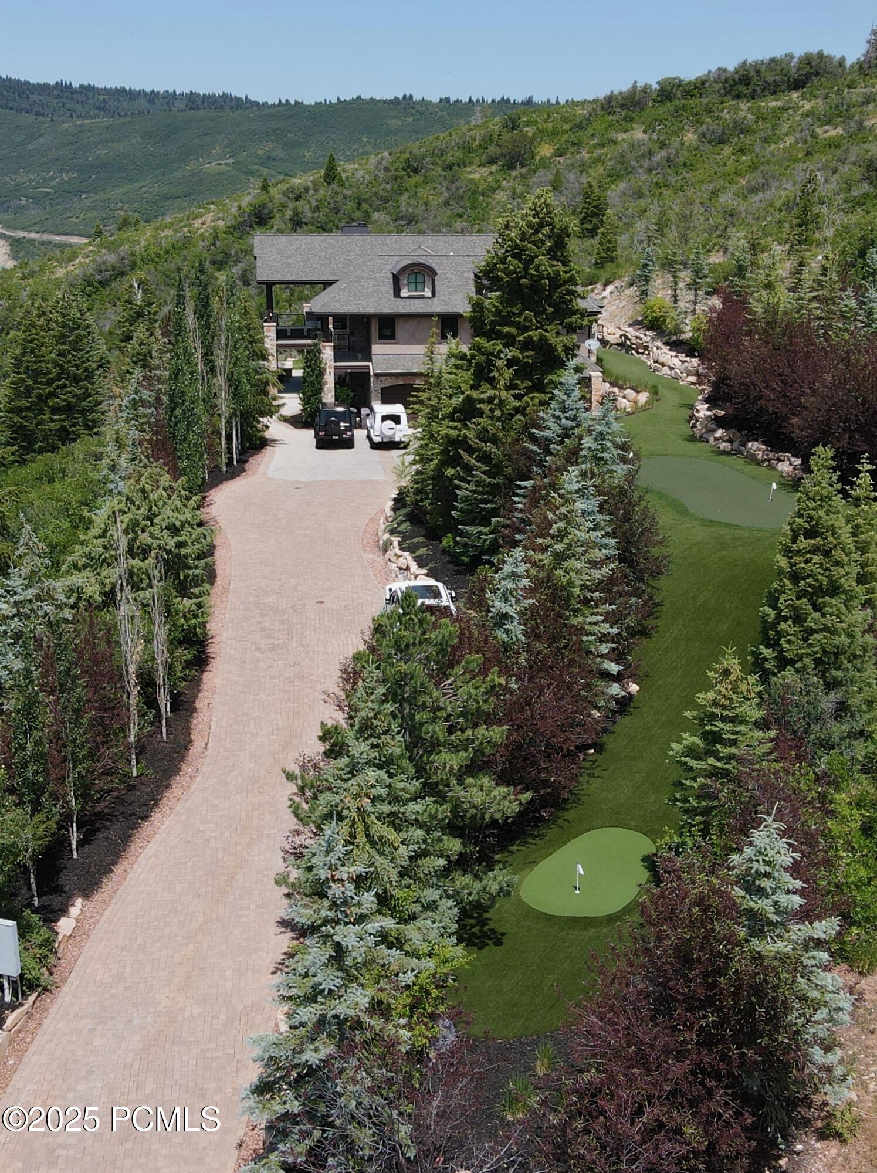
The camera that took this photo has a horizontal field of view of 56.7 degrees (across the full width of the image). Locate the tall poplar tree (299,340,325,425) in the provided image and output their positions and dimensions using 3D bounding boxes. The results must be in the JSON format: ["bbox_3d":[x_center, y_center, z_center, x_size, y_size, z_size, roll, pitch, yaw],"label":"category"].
[{"bbox_3d":[-6.706,-11.091,43.400,1.350,4.610,1.350,0,23,0],"label":"tall poplar tree"}]

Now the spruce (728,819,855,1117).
[{"bbox_3d":[5.614,6.281,13.382,2.900,6.240,2.900,0,23,0],"label":"spruce"}]

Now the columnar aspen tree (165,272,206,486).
[{"bbox_3d":[-10.638,-8.450,34.301,1.900,8.700,1.900,0,23,0],"label":"columnar aspen tree"}]

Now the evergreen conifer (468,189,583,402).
[{"bbox_3d":[3.881,-11.287,36.226,5.600,11.640,5.600,0,23,0],"label":"evergreen conifer"}]

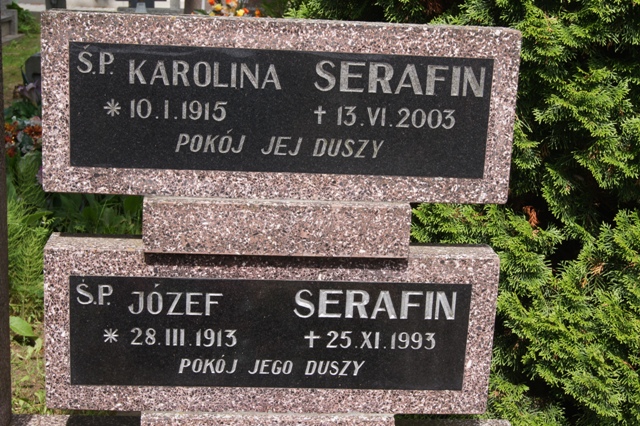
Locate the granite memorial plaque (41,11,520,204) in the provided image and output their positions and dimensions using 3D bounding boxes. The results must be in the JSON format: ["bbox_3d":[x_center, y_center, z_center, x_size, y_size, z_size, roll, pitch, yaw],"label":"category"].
[{"bbox_3d":[-0.067,-0.183,1.854,0.800,0.301,0.098,1,14,-5],"label":"granite memorial plaque"}]

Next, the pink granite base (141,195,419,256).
[{"bbox_3d":[-0.076,0.013,1.896,0.458,0.094,0.134,1,14,-5],"label":"pink granite base"}]

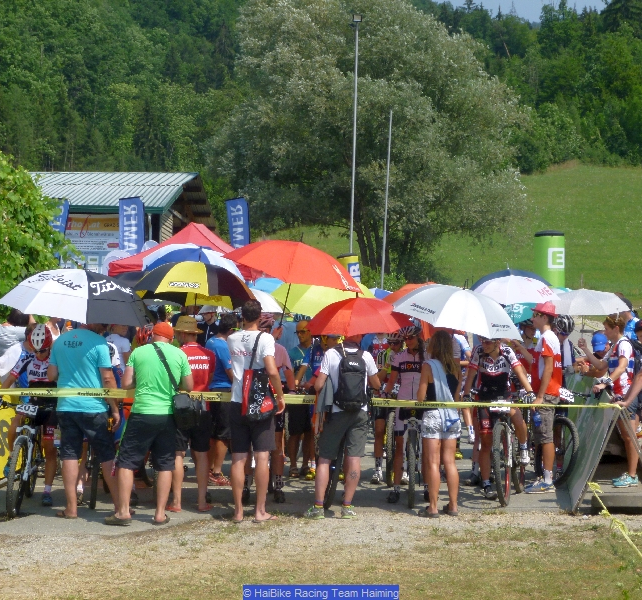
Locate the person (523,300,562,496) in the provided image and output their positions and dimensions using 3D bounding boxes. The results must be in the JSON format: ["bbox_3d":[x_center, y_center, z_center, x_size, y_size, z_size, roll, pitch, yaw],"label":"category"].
[{"bbox_3d":[2.113,0.934,17.263,0.400,1.780,0.480,1,2,-3],"label":"person"}]

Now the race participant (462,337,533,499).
[{"bbox_3d":[1.619,1.069,16.718,0.660,1.540,0.750,1,2,7],"label":"race participant"}]

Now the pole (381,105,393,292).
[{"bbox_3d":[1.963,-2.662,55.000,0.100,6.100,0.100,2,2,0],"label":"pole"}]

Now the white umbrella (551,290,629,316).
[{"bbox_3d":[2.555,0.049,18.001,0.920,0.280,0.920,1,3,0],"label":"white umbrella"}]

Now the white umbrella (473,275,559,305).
[{"bbox_3d":[1.962,-0.106,18.600,0.930,0.250,0.930,5,7,0],"label":"white umbrella"}]

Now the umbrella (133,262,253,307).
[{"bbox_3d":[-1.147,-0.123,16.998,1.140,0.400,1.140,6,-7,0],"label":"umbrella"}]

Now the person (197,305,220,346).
[{"bbox_3d":[-1.340,0.872,22.267,0.500,1.660,0.400,1,2,18],"label":"person"}]

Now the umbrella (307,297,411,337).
[{"bbox_3d":[0.335,0.132,15.700,0.940,0.410,0.940,1,9,0],"label":"umbrella"}]

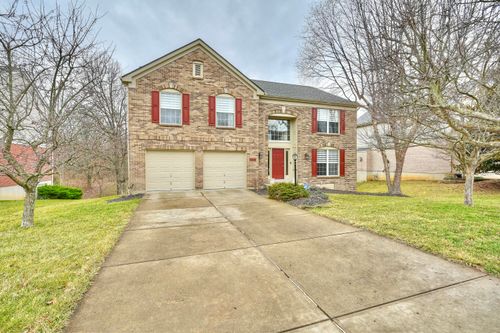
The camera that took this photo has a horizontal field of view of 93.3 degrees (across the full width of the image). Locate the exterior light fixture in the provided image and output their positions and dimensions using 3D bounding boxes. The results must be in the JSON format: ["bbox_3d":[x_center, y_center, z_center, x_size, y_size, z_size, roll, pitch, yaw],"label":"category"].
[{"bbox_3d":[2.087,0.370,10.800,0.250,1.920,0.250,0,0,-18],"label":"exterior light fixture"}]

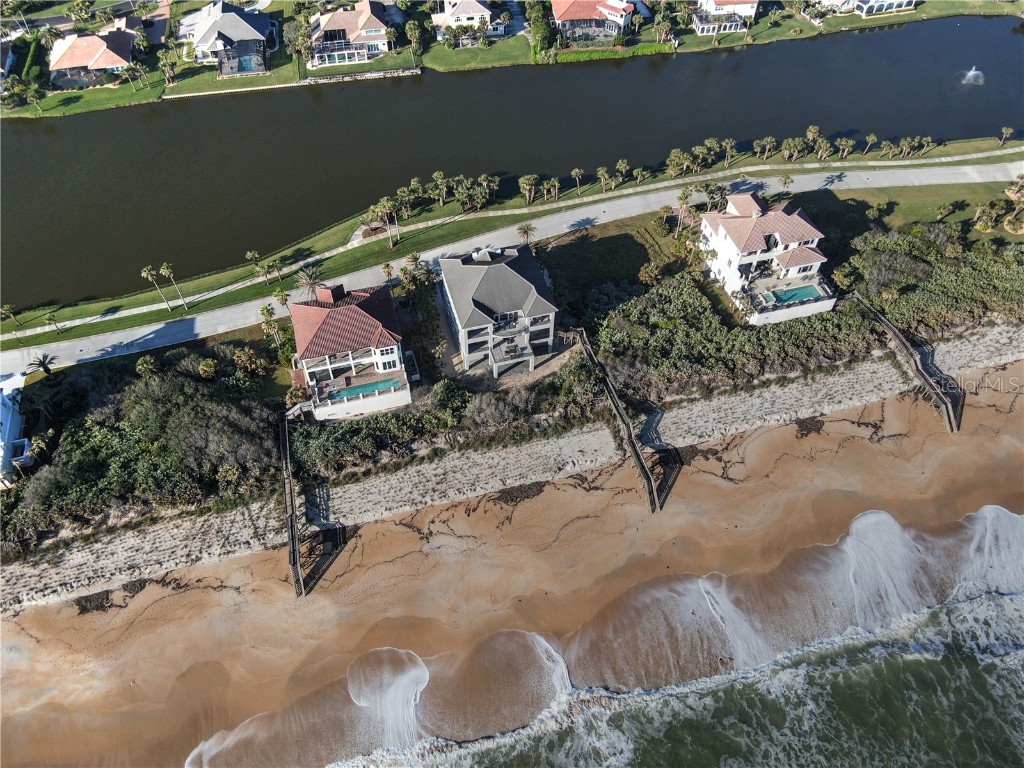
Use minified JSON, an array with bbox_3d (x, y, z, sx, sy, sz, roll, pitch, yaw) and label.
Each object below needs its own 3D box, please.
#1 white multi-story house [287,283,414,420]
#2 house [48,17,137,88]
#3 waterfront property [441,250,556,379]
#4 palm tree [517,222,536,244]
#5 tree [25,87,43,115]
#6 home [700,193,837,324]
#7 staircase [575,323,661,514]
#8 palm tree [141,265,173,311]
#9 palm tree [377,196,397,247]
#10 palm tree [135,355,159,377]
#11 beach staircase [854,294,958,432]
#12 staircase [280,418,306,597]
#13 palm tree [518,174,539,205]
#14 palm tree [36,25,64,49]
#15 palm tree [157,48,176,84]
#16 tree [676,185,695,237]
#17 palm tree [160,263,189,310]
[{"bbox_3d":[-30.320,-8.270,133.250,19.100,16.300,22.600,-12,48,-11],"label":"white multi-story house"},{"bbox_3d":[-140.320,-111.360,238.150,25.800,8.500,33.500,-13,48,-12],"label":"house"},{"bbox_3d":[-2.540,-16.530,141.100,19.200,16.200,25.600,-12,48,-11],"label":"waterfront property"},{"bbox_3d":[3.500,-33.480,164.970,4.600,7.450,4.600,0,47,0],"label":"palm tree"},{"bbox_3d":[-128.939,-76.683,192.638,3.700,5.800,3.700,1,49,0],"label":"tree"},{"bbox_3d":[55.780,-29.260,152.930,20.800,16.500,27.100,-11,48,-10],"label":"home"},{"bbox_3d":[18.617,5.263,125.165,2.400,6.050,37.130,-13,50,-11],"label":"staircase"},{"bbox_3d":[-74.130,-19.690,149.200,3.500,11.780,3.500,0,47,0],"label":"palm tree"},{"bbox_3d":[-28.540,-37.030,164.620,4.400,13.070,4.400,0,47,0],"label":"palm tree"},{"bbox_3d":[-65.284,-2.467,127.638,3.800,5.000,3.800,1,49,0],"label":"palm tree"},{"bbox_3d":[74.883,-4.979,134.805,2.820,6.050,32.290,-13,50,-12],"label":"beach staircase"},{"bbox_3d":[-35.318,18.664,113.188,1.730,5.450,30.910,-11,50,-10],"label":"staircase"},{"bbox_3d":[4.270,-48.970,180.250,4.900,7.840,4.900,0,47,0],"label":"palm tree"},{"bbox_3d":[-137.281,-101.996,212.836,7.000,7.600,7.000,1,49,0],"label":"palm tree"},{"bbox_3d":[-110.100,-100.810,227.010,5.500,10.540,5.500,0,47,0],"label":"palm tree"},{"bbox_3d":[40.140,-40.270,167.100,4.300,12.740,4.300,0,47,0],"label":"tree"},{"bbox_3d":[-65.015,-18.657,137.893,3.000,11.900,3.000,1,49,0],"label":"palm tree"}]

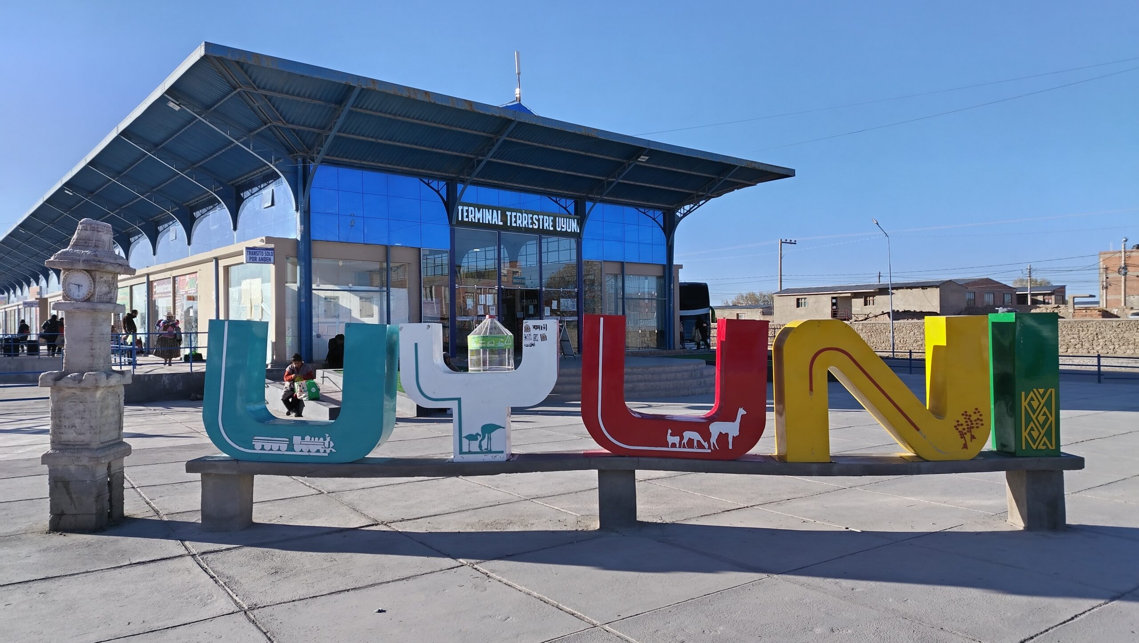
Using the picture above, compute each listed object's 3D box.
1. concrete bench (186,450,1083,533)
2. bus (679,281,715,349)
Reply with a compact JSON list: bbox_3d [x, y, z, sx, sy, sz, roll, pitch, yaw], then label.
[{"bbox_3d":[0.462,1.412,6.444,7.250,0.590,0.600,-1,-1,2],"label":"concrete bench"},{"bbox_3d":[5.882,0.141,46.325,2.600,4.050,13.000,-1,-1,0],"label":"bus"}]

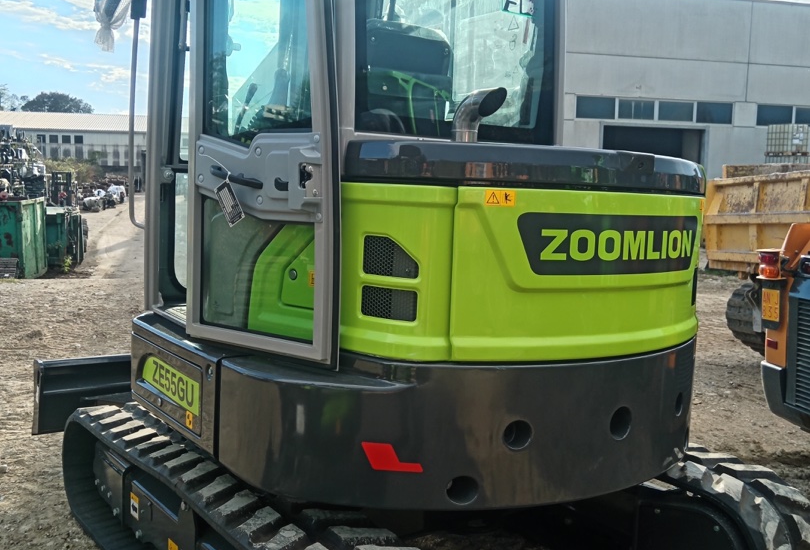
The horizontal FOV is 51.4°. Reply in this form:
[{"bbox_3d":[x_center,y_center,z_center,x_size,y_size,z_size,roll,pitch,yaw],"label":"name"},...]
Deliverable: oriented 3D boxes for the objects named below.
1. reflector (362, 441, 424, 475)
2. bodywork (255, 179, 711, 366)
[{"bbox_3d":[-0.034,0.495,2.284,0.166,0.081,0.010,2,7,1],"label":"reflector"},{"bbox_3d":[0.421,-0.050,2.770,1.760,0.500,0.820,-3,8,-36],"label":"bodywork"}]

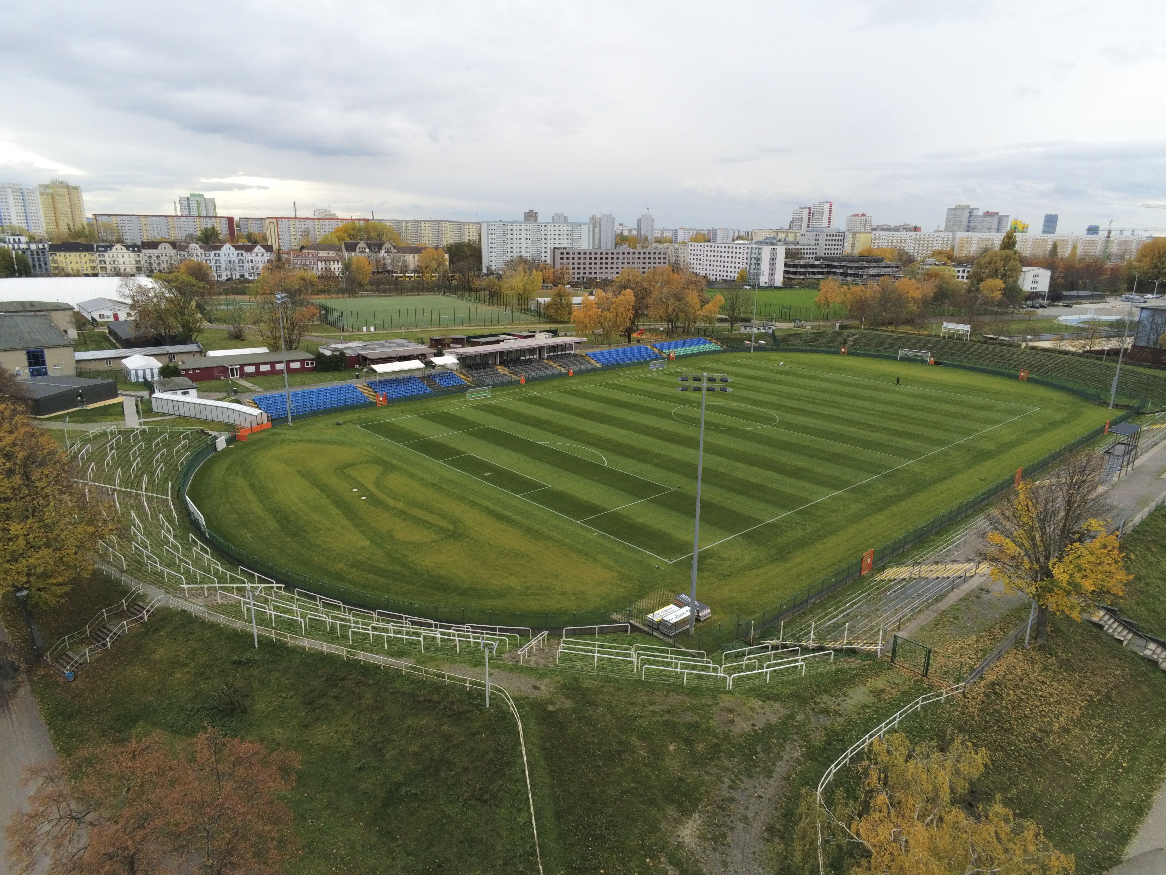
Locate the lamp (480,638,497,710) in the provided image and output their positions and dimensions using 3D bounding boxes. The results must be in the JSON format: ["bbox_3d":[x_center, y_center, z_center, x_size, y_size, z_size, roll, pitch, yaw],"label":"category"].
[{"bbox_3d":[-5.865,14.739,48.281,1.100,4.950,0.500,7,17,20],"label":"lamp"}]

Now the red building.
[{"bbox_3d":[-68.445,-14.562,157.222,25.600,3.200,9.400,-9,19,-33],"label":"red building"}]

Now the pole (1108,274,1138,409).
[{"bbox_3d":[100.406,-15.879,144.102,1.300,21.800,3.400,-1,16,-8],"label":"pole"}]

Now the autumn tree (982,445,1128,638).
[{"bbox_3d":[34.763,8.417,55.840,10.300,14.200,10.000,11,19,32],"label":"autumn tree"}]

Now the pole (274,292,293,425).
[{"bbox_3d":[-46.924,-12.129,122.816,1.400,21.368,4.200,-1,16,-8],"label":"pole"}]

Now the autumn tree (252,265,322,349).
[{"bbox_3d":[-72.291,-31.677,188.734,16.223,21.131,16.223,-5,17,-20],"label":"autumn tree"}]

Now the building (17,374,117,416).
[{"bbox_3d":[-91.625,-7.329,132.931,14.020,2.950,14.785,6,17,16],"label":"building"}]

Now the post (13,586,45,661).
[{"bbox_3d":[-41.032,13.763,57.349,0.800,6.016,0.800,-11,20,-37],"label":"post"}]

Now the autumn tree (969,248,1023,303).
[{"bbox_3d":[182.634,-71.394,342.962,22.500,22.000,19.500,9,18,26],"label":"autumn tree"}]

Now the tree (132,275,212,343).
[{"bbox_3d":[-99.515,-30.143,187.579,18.500,16.500,15.500,-7,18,-27],"label":"tree"}]

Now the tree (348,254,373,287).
[{"bbox_3d":[-101.571,-75.822,353.197,10.200,14.800,9.800,-3,16,-15],"label":"tree"}]

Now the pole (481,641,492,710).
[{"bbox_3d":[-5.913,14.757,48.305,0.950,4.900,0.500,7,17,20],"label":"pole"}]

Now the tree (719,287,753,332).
[{"bbox_3d":[46.227,-38.625,233.807,9.975,13.487,9.975,4,16,11],"label":"tree"}]

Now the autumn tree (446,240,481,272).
[{"bbox_3d":[-77.225,-117.556,501.260,21.691,19.474,18.437,-2,16,-8],"label":"autumn tree"}]

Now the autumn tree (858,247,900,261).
[{"bbox_3d":[173.632,-102.658,458.159,23.562,19.819,20.028,7,17,19],"label":"autumn tree"}]

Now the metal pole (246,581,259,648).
[{"bbox_3d":[-23.039,12.531,54.313,0.950,5.100,0.500,7,17,20],"label":"metal pole"}]

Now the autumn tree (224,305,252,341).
[{"bbox_3d":[-91.643,-30.498,205.567,7.541,9.699,7.541,-6,17,-23],"label":"autumn tree"}]

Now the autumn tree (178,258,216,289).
[{"bbox_3d":[-146.749,-59.398,294.061,14.634,16.646,14.634,-7,18,-25],"label":"autumn tree"}]

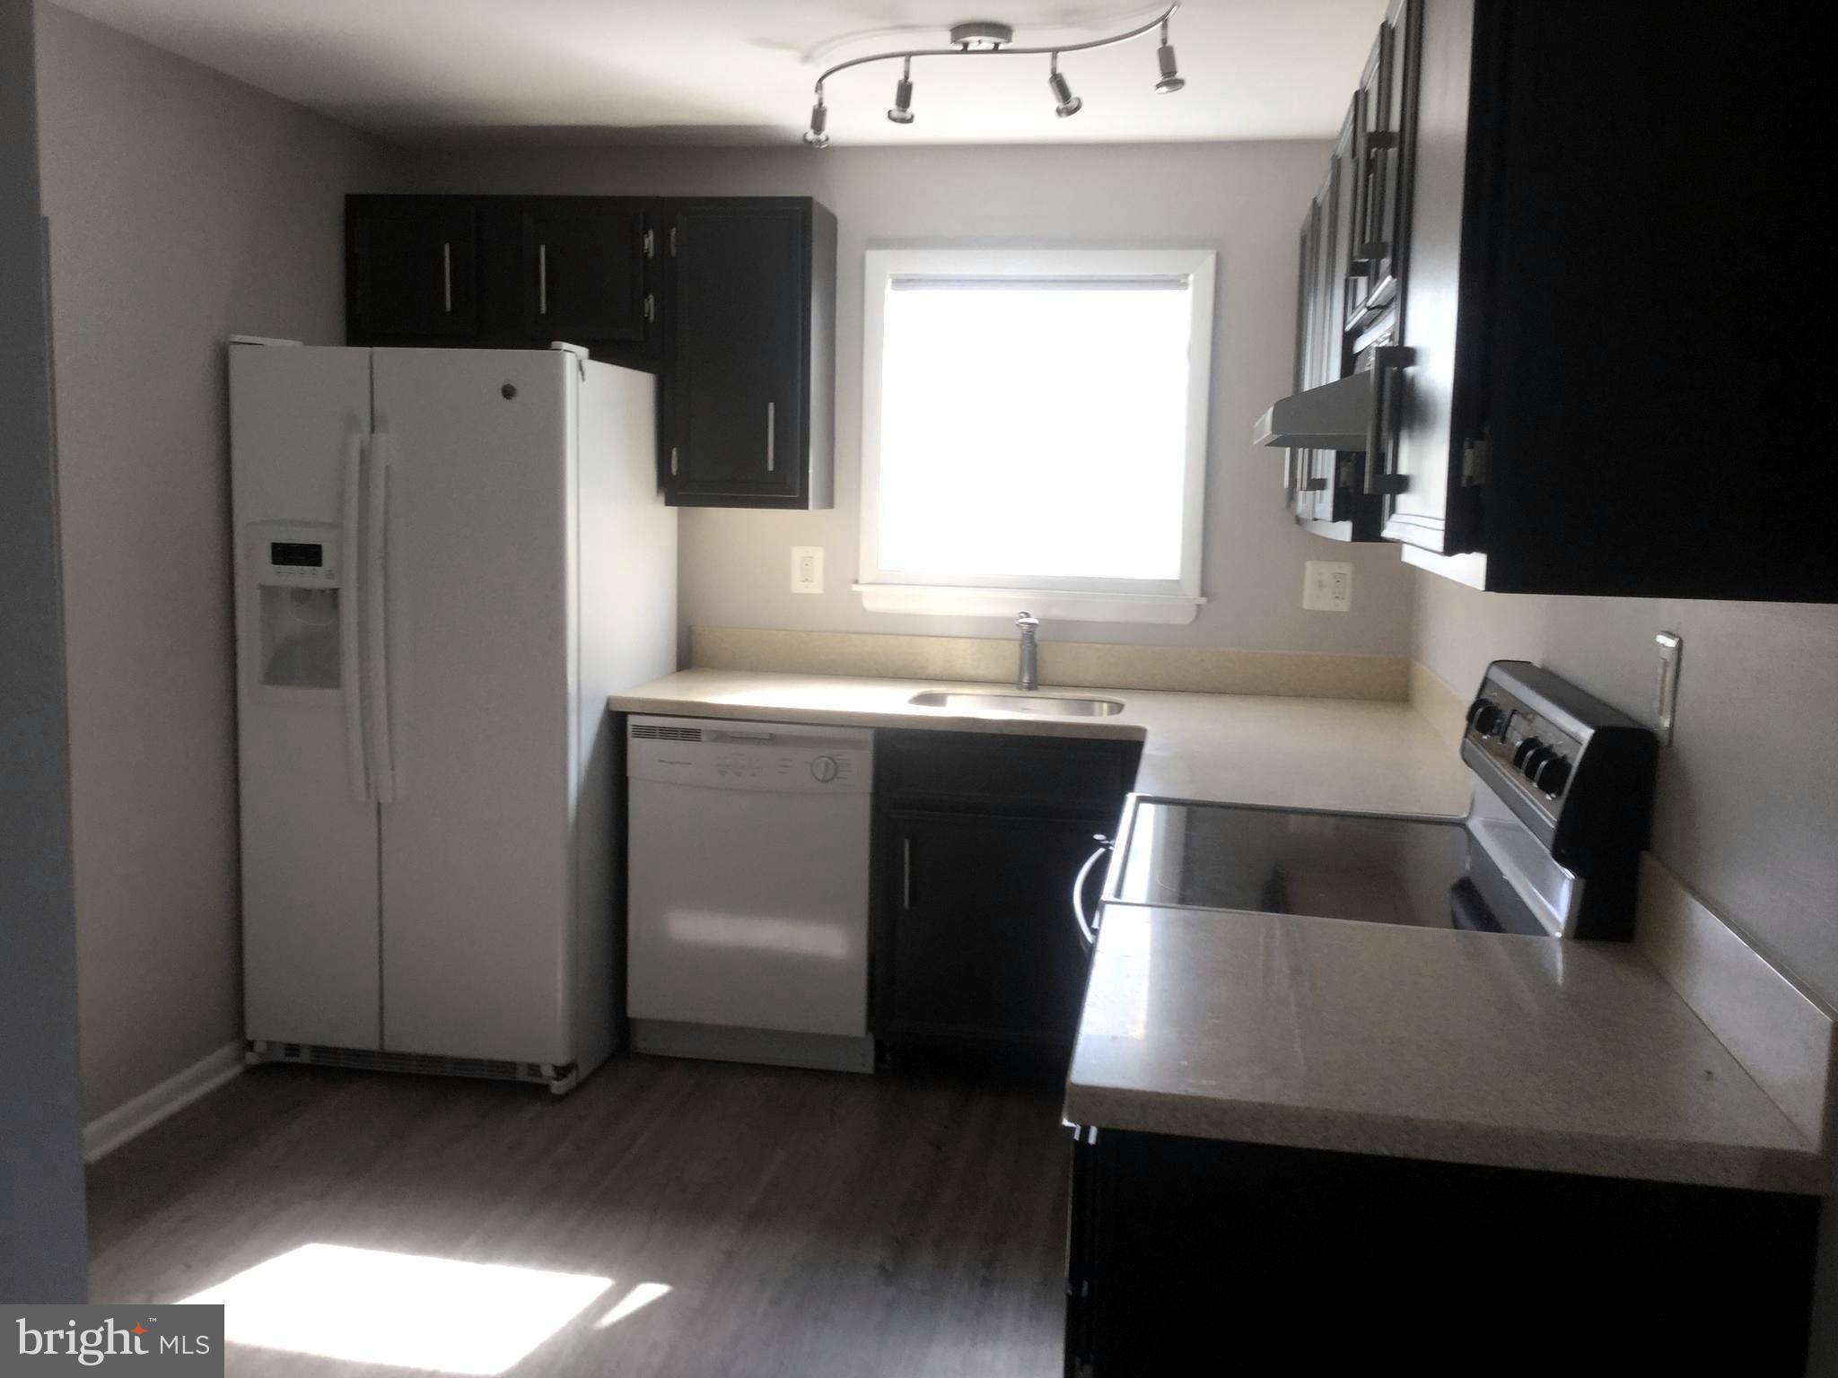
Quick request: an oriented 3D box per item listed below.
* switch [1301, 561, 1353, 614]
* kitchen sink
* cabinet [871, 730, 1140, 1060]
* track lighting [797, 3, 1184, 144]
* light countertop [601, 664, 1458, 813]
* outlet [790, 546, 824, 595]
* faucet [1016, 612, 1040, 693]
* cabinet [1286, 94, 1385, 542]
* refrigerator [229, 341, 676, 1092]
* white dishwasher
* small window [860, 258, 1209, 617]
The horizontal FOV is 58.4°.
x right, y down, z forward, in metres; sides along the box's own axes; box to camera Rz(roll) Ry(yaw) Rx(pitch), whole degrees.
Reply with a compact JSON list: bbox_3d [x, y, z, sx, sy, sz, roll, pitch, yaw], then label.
[{"bbox_3d":[1.047,-0.262,4.211,0.116,0.121,0.010,3,8,9],"label":"switch"},{"bbox_3d":[0.236,0.129,3.991,0.530,0.180,0.370,3,8,9],"label":"kitchen sink"},{"bbox_3d":[0.247,0.476,4.141,0.625,0.850,0.610,3,8,9],"label":"cabinet"},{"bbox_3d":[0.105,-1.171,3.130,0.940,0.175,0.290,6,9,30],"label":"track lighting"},{"bbox_3d":[0.191,0.098,3.647,1.900,0.040,1.490,3,8,9],"label":"light countertop"},{"bbox_3d":[-0.298,-0.319,4.436,0.080,0.121,0.010,3,8,9],"label":"outlet"},{"bbox_3d":[0.271,-0.092,4.146,0.060,0.210,0.200,3,8,9],"label":"faucet"},{"bbox_3d":[1.011,-0.710,3.459,0.330,0.760,1.360,3,8,9],"label":"cabinet"},{"bbox_3d":[-1.117,0.036,4.116,0.810,1.715,0.830,3,8,9],"label":"refrigerator"},{"bbox_3d":[-0.360,0.470,4.239,0.600,0.865,0.610,3,8,9],"label":"white dishwasher"},{"bbox_3d":[0.300,-0.664,4.304,0.910,0.940,0.090,3,8,9],"label":"small window"}]

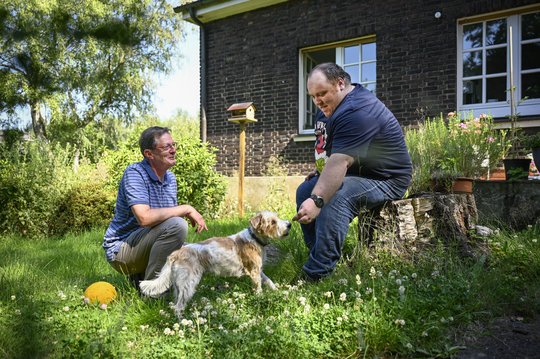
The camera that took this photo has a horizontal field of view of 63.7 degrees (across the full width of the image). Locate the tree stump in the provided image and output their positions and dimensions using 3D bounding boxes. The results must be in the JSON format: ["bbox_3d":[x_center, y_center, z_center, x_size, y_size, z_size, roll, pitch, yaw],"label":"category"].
[{"bbox_3d":[0.965,0.290,2.780,0.780,0.420,0.650,0,0,0],"label":"tree stump"}]

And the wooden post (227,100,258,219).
[{"bbox_3d":[-0.420,-0.260,6.400,0.340,1.740,0.340,0,0,30],"label":"wooden post"}]

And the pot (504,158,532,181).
[{"bbox_3d":[2.230,-0.088,3.920,0.255,0.200,0.255,0,0,0],"label":"pot"}]

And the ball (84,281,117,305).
[{"bbox_3d":[-0.820,0.565,2.100,0.157,0.150,0.157,0,0,0],"label":"ball"}]

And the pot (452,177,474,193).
[{"bbox_3d":[1.275,0.033,2.870,0.155,0.113,0.155,0,0,0],"label":"pot"}]

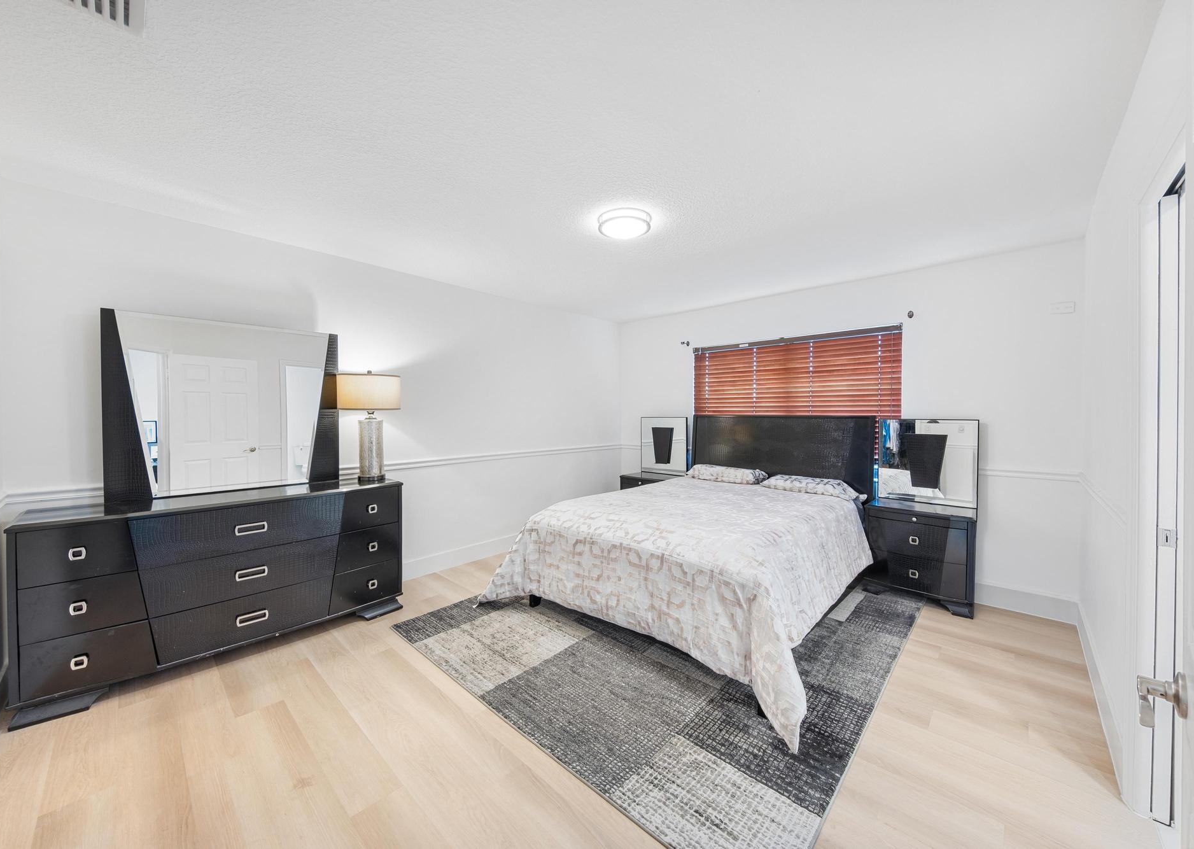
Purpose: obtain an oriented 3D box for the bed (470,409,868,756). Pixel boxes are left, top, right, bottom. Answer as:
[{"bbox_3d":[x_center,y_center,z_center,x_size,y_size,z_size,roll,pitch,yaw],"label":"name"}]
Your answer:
[{"bbox_3d":[0.797,0.598,3.135,1.920,1.320,2.320,1,1,43],"label":"bed"}]

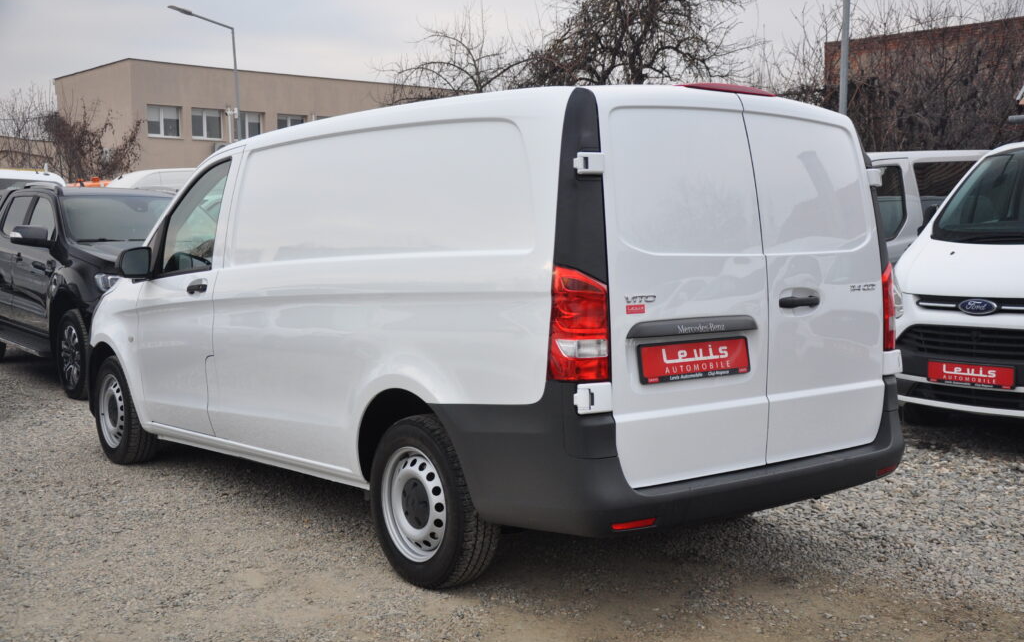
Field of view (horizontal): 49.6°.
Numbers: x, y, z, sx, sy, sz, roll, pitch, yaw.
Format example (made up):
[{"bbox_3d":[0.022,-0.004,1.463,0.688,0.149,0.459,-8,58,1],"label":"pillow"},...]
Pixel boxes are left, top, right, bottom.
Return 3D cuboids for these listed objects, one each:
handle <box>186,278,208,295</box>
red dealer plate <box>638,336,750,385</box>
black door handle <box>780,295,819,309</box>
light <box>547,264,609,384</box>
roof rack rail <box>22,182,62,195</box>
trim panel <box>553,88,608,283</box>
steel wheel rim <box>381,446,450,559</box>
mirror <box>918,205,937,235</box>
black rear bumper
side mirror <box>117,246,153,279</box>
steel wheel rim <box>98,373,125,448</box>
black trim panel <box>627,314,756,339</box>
[{"bbox_3d":[-1.571,-0.176,5.534,0.055,0.060,0.235,-3,5,-39],"label":"handle"},{"bbox_3d":[0.614,0.127,3.673,0.527,0.124,0.020,-3,-2,-38],"label":"red dealer plate"},{"bbox_3d":[1.034,-0.068,3.988,0.220,0.048,0.050,-3,1,-38],"label":"black door handle"},{"bbox_3d":[0.212,0.011,3.511,0.190,0.375,0.135,-3,5,-39],"label":"light"},{"bbox_3d":[-4.604,-1.313,10.900,0.060,0.100,1.420,-3,5,-35],"label":"roof rack rail"},{"bbox_3d":[0.215,-0.416,3.482,0.180,0.595,0.100,-3,0,-31],"label":"trim panel"},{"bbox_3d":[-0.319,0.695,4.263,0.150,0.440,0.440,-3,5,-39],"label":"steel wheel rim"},{"bbox_3d":[3.211,-0.763,8.500,0.130,0.270,0.220,-4,5,-43],"label":"mirror"},{"bbox_3d":[0.721,0.386,4.170,1.900,0.497,0.785,-3,3,-38],"label":"black rear bumper"},{"bbox_3d":[-2.023,-0.312,5.933,0.180,0.178,0.125,-3,3,-38],"label":"side mirror"},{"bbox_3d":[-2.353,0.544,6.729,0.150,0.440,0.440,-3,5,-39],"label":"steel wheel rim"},{"bbox_3d":[0.605,0.016,3.648,0.620,0.065,0.055,-3,1,-38],"label":"black trim panel"}]

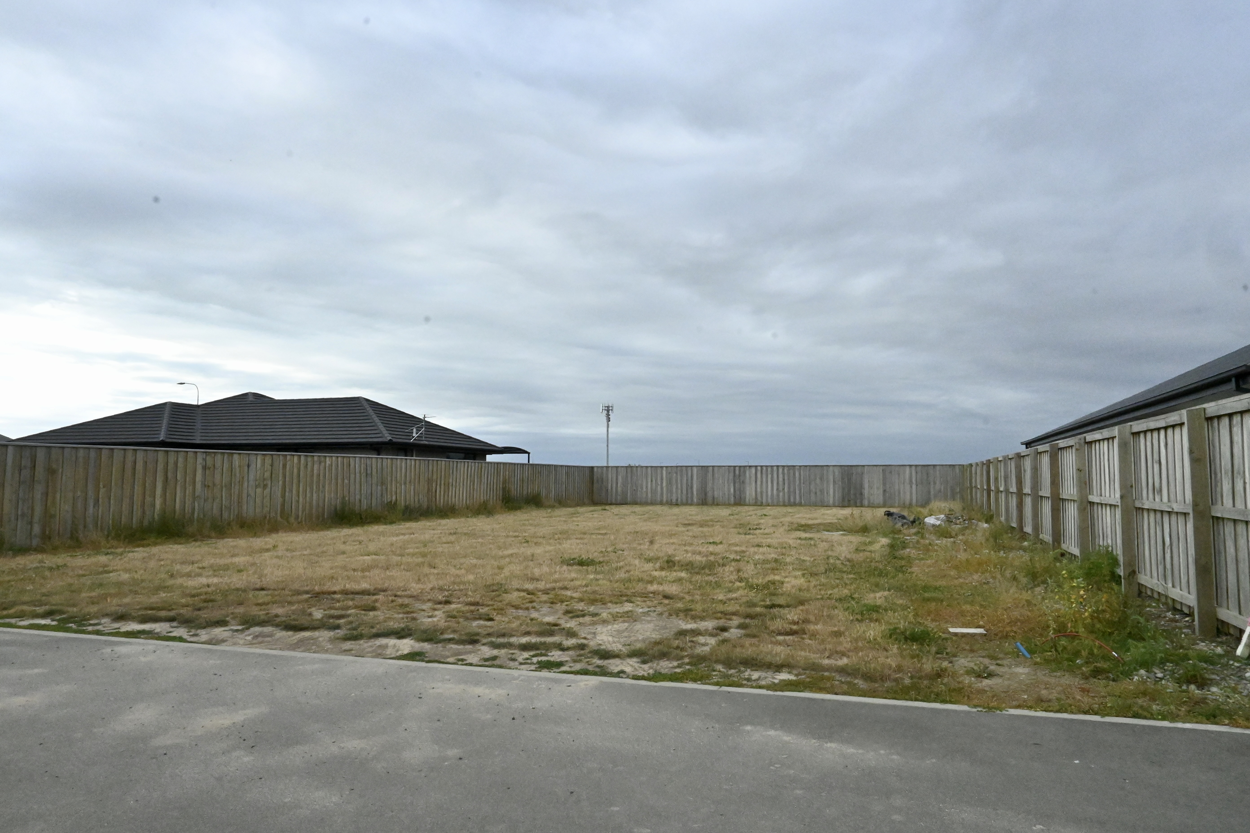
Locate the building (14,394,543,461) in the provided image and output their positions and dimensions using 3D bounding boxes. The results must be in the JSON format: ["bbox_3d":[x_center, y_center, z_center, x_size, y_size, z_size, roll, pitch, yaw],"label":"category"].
[{"bbox_3d":[-14.004,1.339,35.614,16.400,5.100,13.800,-1,-5,18],"label":"building"}]

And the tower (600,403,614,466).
[{"bbox_3d":[-4.668,7.026,216.797,3.350,21.000,3.350,0,-4,0],"label":"tower"}]

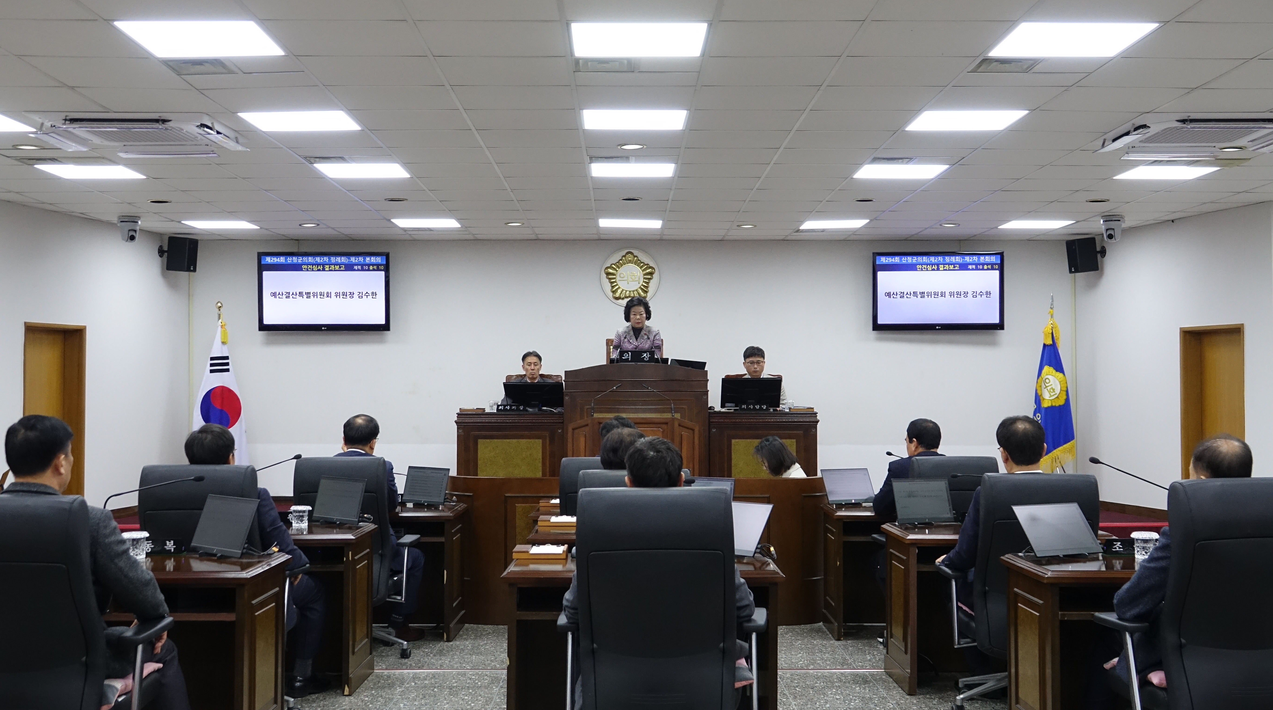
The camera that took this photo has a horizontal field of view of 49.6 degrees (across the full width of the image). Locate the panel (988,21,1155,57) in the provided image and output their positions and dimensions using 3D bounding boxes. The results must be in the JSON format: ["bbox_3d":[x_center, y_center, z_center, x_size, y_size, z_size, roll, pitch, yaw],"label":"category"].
[{"bbox_3d":[1.828,-1.335,5.774,0.580,0.060,0.580,0,-1,-1],"label":"panel"}]

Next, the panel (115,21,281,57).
[{"bbox_3d":[-1.797,-1.324,5.724,0.575,0.060,0.575,0,-1,-1],"label":"panel"}]

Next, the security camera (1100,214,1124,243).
[{"bbox_3d":[4.144,-1.081,11.989,0.200,0.220,0.200,-1,-2,25],"label":"security camera"}]

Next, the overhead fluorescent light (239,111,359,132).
[{"bbox_3d":[-1.817,-1.285,7.503,0.575,0.060,0.575,0,-1,-1],"label":"overhead fluorescent light"}]

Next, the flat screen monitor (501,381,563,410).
[{"bbox_3d":[-0.853,0.350,11.538,0.520,0.280,0.200,0,-1,11],"label":"flat screen monitor"}]

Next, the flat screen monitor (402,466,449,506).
[{"bbox_3d":[-1.267,0.797,8.393,0.380,0.229,0.050,-1,-15,40],"label":"flat screen monitor"}]

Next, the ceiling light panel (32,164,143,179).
[{"bbox_3d":[-3.788,-1.294,9.580,0.600,0.040,0.600,0,-2,-1],"label":"ceiling light panel"}]

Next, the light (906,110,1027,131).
[{"bbox_3d":[1.816,-1.292,7.588,0.575,0.040,0.575,0,-1,-1],"label":"light"}]

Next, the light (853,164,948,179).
[{"bbox_3d":[1.795,-1.265,9.373,0.580,0.060,0.580,0,-1,-1],"label":"light"}]

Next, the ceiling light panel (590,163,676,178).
[{"bbox_3d":[-0.027,-1.265,9.357,0.580,0.060,0.580,0,-1,-1],"label":"ceiling light panel"}]

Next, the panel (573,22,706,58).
[{"bbox_3d":[0.011,-1.332,5.788,0.575,0.040,0.575,0,-1,-1],"label":"panel"}]

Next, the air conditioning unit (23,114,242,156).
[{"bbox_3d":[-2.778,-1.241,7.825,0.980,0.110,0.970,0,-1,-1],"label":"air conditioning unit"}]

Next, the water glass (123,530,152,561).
[{"bbox_3d":[-2.051,0.783,5.676,0.112,0.112,0.112,0,-2,-1],"label":"water glass"}]

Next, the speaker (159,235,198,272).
[{"bbox_3d":[-4.309,-0.954,13.087,0.220,0.320,0.215,5,0,10],"label":"speaker"}]

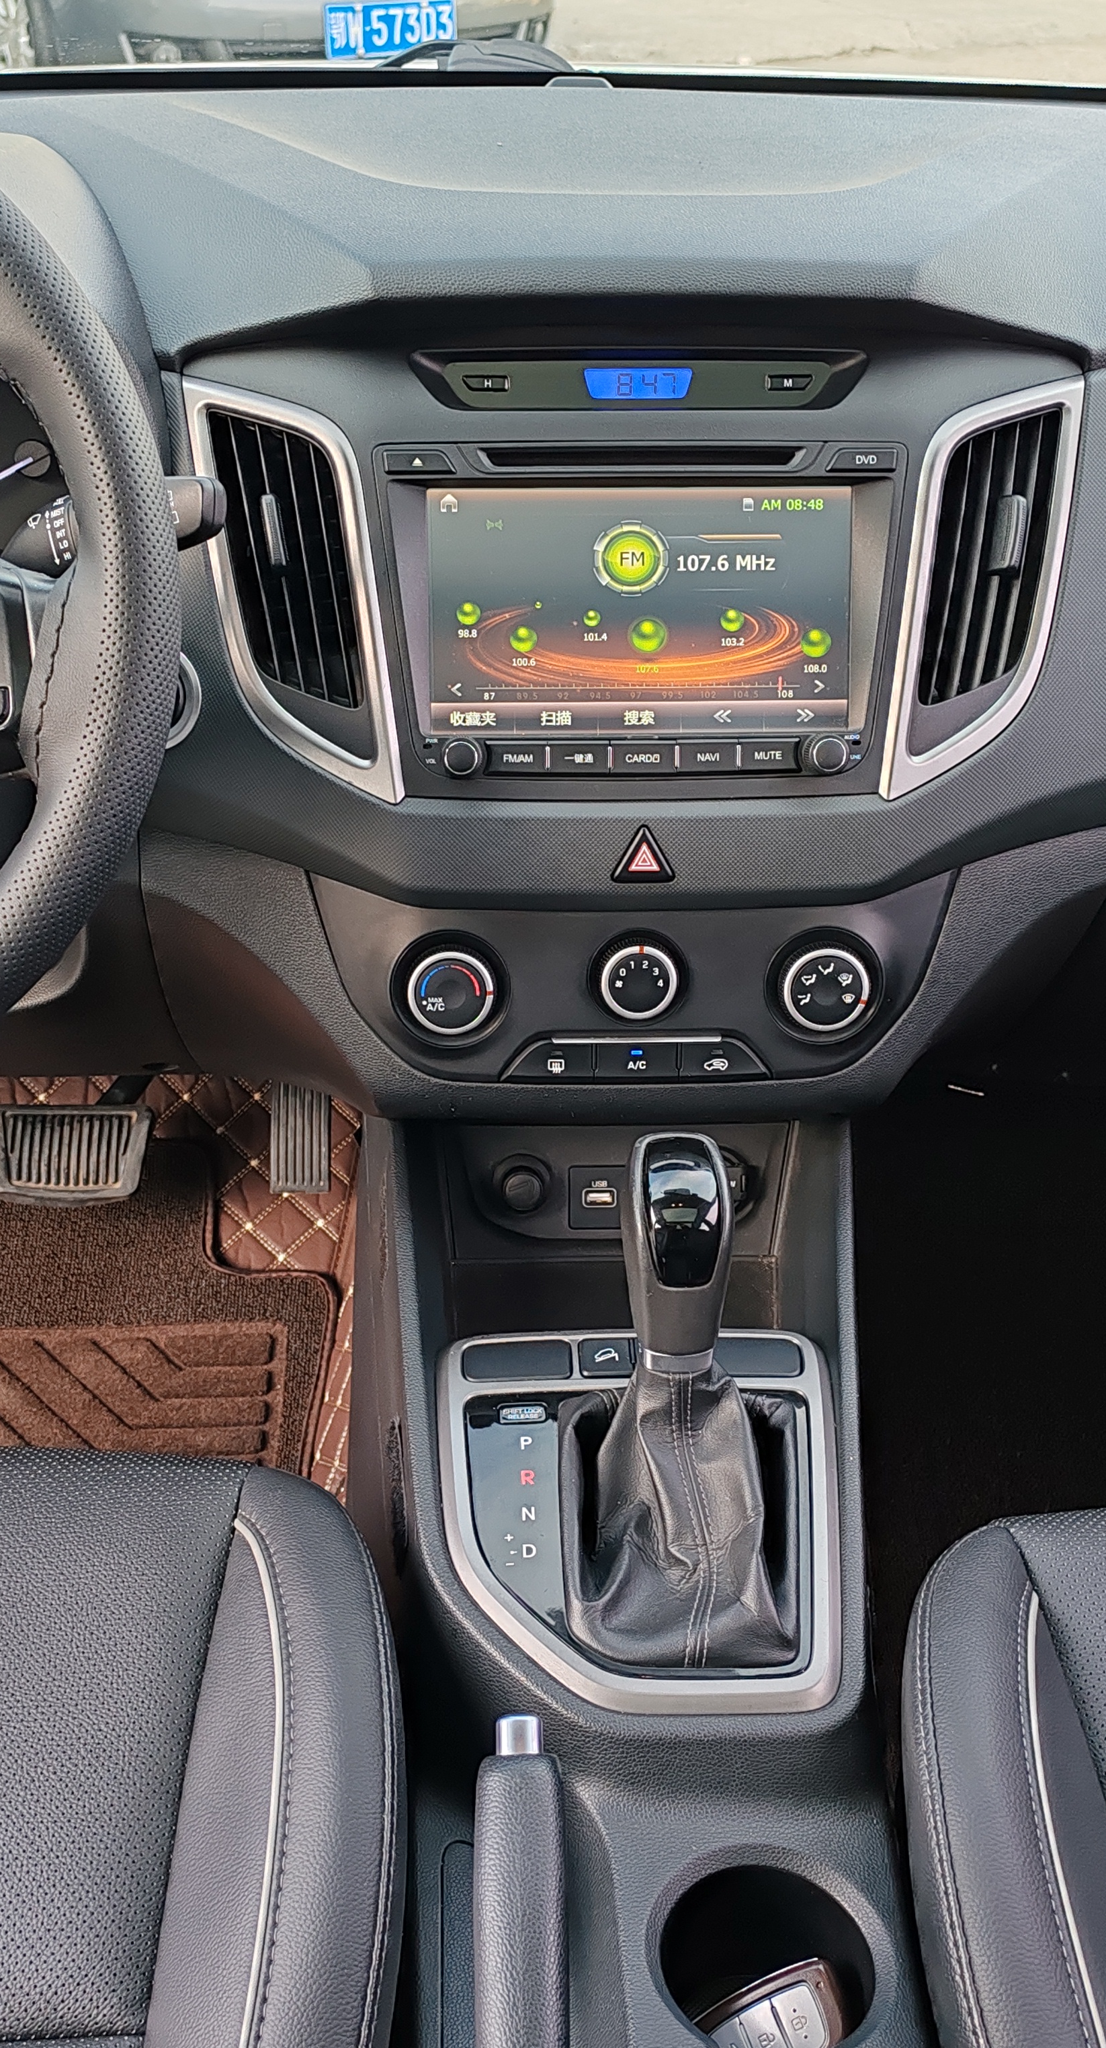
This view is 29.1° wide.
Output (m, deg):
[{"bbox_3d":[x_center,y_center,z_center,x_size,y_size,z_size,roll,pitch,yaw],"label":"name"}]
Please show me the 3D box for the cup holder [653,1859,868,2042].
[{"bbox_3d":[0.079,0.370,0.793,0.080,0.075,0.080,0,30,2],"label":"cup holder"}]

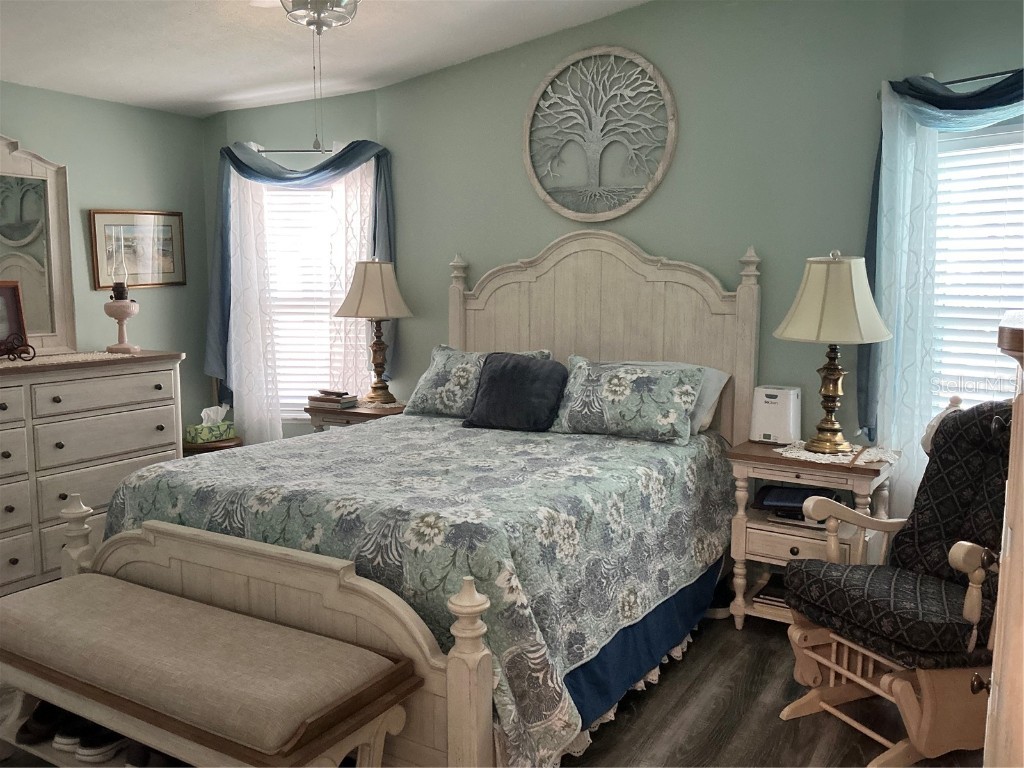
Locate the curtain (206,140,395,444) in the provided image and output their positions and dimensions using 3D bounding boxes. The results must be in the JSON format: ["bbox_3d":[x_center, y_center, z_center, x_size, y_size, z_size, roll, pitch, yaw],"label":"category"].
[{"bbox_3d":[-1.279,-0.377,5.090,1.135,2.180,0.180,0,7,3],"label":"curtain"}]

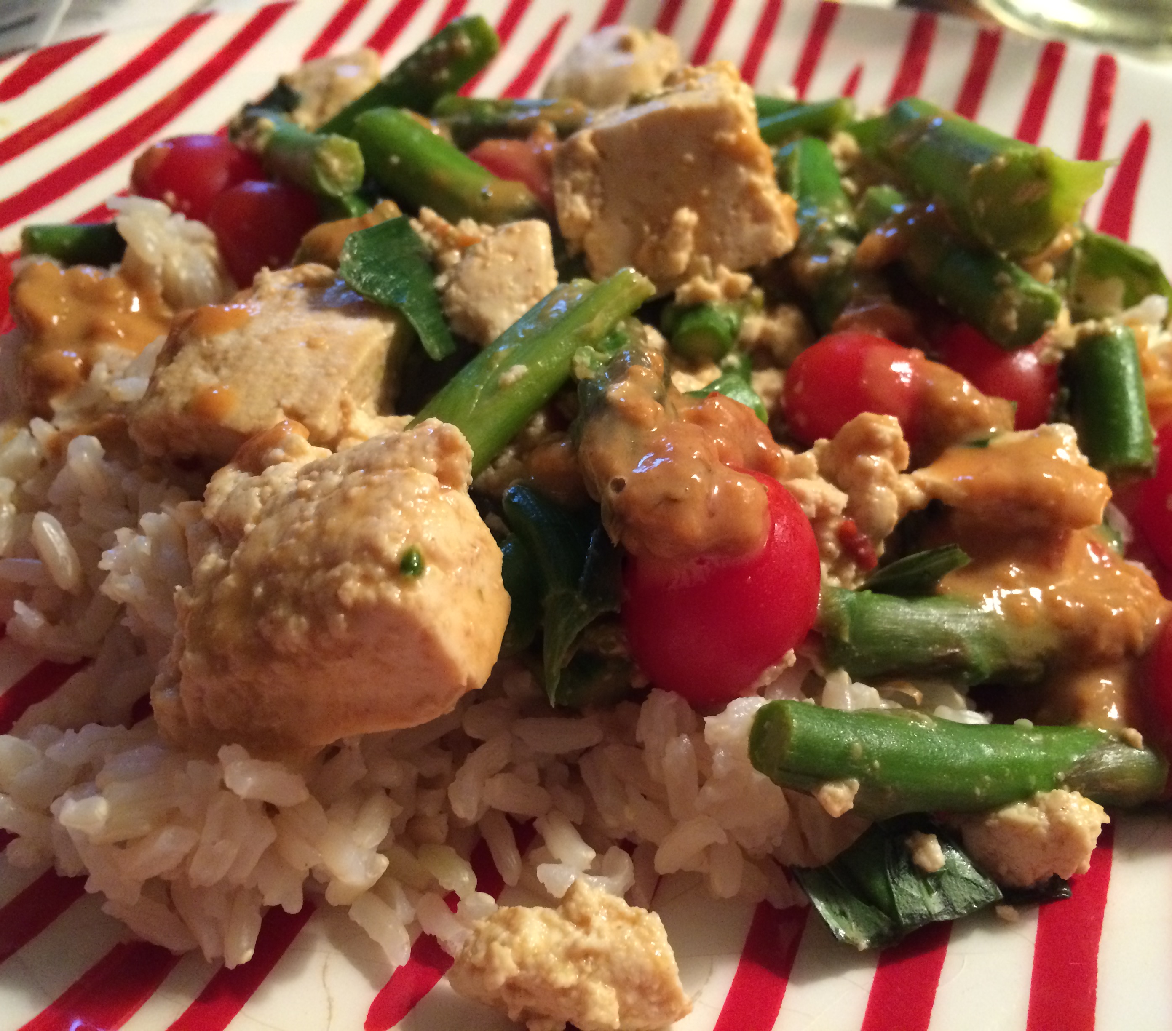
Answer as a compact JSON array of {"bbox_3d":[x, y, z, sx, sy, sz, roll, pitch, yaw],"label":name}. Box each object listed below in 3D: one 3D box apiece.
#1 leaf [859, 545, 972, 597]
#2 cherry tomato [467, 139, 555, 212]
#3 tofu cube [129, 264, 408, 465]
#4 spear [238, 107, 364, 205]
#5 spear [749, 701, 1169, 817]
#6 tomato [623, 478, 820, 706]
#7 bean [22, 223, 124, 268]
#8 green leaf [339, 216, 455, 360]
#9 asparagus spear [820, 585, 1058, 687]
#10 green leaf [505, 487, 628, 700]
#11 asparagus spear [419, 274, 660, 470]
[{"bbox_3d":[0.049,0.009,0.173,0.018,0.009,0.006,-18,18,0],"label":"leaf"},{"bbox_3d":[-0.015,-0.066,0.238,0.022,0.021,0.022,0,36,0],"label":"cherry tomato"},{"bbox_3d":[-0.047,-0.021,0.171,0.031,0.023,0.028,-1,52,-2],"label":"tofu cube"},{"bbox_3d":[-0.068,-0.086,0.275,0.032,0.015,0.015,22,41,38],"label":"spear"},{"bbox_3d":[0.041,0.025,0.119,0.047,0.010,0.010,8,34,-15],"label":"spear"},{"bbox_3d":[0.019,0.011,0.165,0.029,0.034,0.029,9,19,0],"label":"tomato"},{"bbox_3d":[-0.101,-0.055,0.233,0.025,0.009,0.009,0,36,-5],"label":"bean"},{"bbox_3d":[-0.037,-0.044,0.224,0.019,0.029,0.008,-21,0,-2],"label":"green leaf"},{"bbox_3d":[0.042,0.014,0.134,0.029,0.010,0.010,5,36,2],"label":"asparagus spear"},{"bbox_3d":[-0.003,0.011,0.170,0.018,0.031,0.013,-9,-6,0],"label":"green leaf"},{"bbox_3d":[-0.005,-0.022,0.162,0.011,0.011,0.051,22,45,27],"label":"asparagus spear"}]

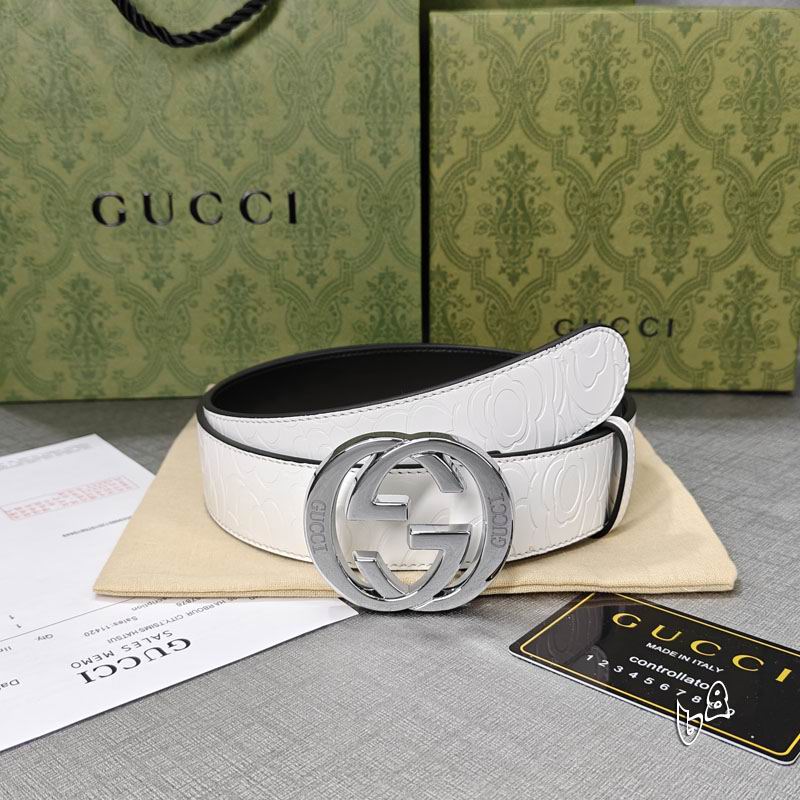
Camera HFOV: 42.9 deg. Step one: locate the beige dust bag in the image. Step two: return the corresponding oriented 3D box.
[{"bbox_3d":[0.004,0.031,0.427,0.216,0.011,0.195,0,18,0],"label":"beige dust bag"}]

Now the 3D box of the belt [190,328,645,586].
[{"bbox_3d":[0.009,0.004,0.400,0.171,0.074,0.176,0,18,0],"label":"belt"}]

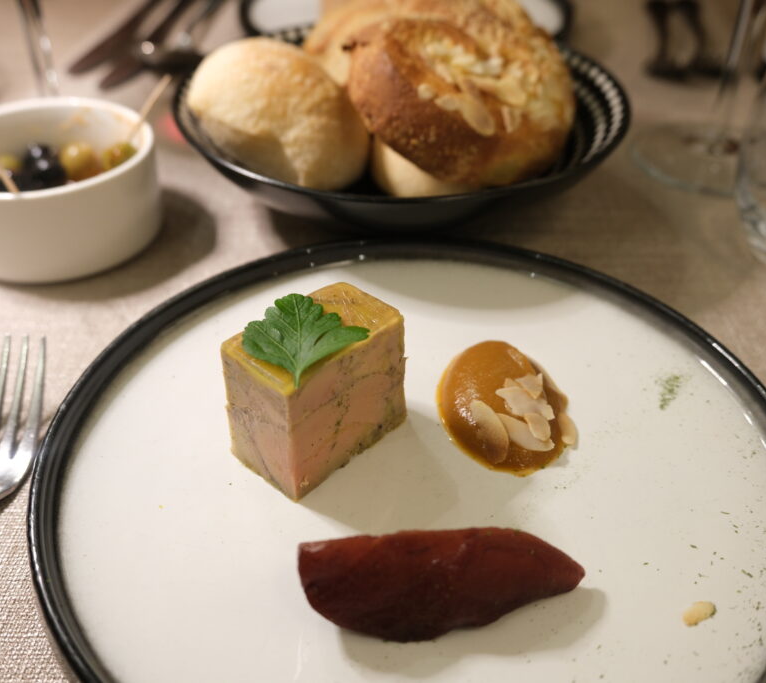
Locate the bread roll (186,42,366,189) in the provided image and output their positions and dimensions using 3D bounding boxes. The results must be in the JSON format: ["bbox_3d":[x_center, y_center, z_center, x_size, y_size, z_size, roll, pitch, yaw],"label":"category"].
[{"bbox_3d":[-0.044,-0.094,0.356,0.076,0.060,0.074,0,38,0],"label":"bread roll"}]

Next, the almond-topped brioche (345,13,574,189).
[{"bbox_3d":[0.031,-0.098,0.346,0.091,0.055,0.088,3,55,-5],"label":"almond-topped brioche"}]

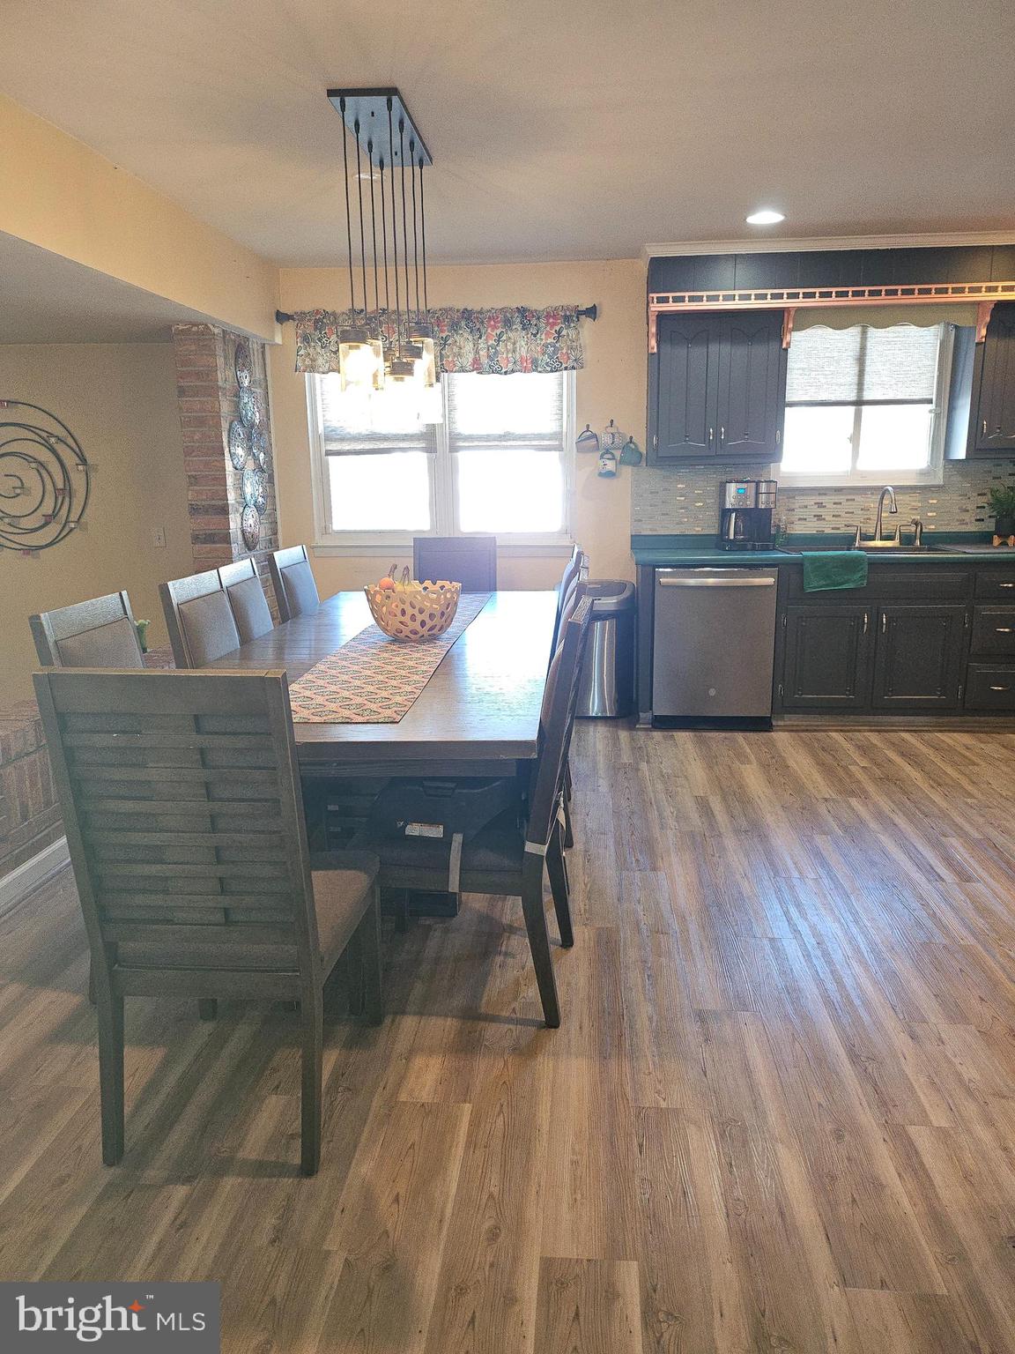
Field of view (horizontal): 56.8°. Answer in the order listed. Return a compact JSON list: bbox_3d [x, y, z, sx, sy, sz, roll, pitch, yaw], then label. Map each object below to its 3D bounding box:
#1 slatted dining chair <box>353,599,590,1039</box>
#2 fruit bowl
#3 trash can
[{"bbox_3d":[-0.092,0.317,2.474,0.605,1.018,0.473,1,13,9],"label":"slatted dining chair"},{"bbox_3d":[-0.336,-0.241,3.371,0.348,0.191,0.348,-1,13,0],"label":"fruit bowl"},{"bbox_3d":[0.490,-0.147,5.230,0.430,0.715,0.300,0,13,4],"label":"trash can"}]

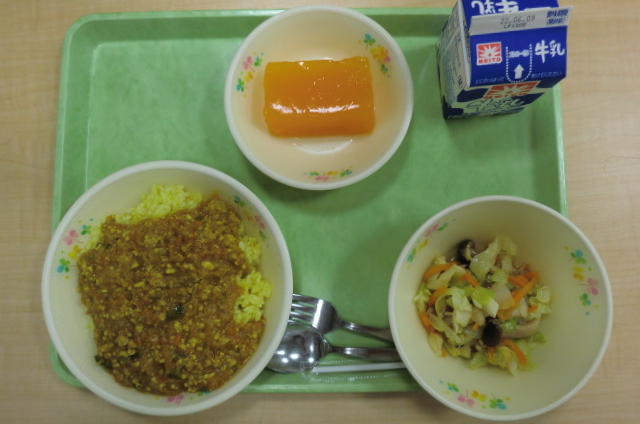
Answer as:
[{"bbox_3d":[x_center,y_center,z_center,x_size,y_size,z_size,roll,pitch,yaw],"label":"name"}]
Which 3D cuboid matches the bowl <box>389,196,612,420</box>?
[{"bbox_3d":[0.107,0.058,0.312,0.131,0.058,0.131,0,85,1],"label":"bowl"}]

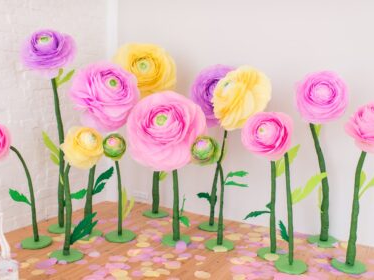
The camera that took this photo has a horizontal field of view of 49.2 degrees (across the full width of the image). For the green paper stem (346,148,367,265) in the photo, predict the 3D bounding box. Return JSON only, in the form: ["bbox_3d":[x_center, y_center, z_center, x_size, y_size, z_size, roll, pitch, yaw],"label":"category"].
[{"bbox_3d":[1.046,0.429,2.520,0.130,0.731,0.075,0,7,0],"label":"green paper stem"}]

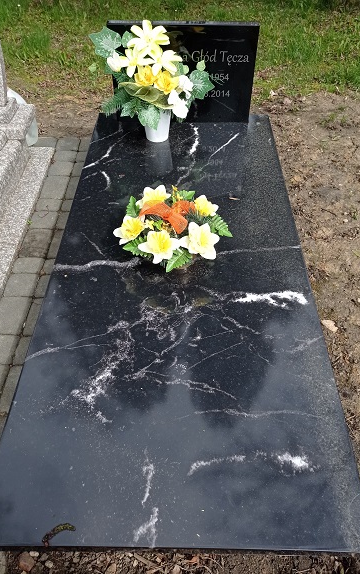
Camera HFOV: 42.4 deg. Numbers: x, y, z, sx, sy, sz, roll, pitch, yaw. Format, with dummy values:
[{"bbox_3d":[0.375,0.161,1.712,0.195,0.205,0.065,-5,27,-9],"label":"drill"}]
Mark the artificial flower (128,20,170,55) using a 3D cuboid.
[{"bbox_3d":[-0.116,-0.920,1.711,0.148,0.122,0.065,3,16,3],"label":"artificial flower"}]

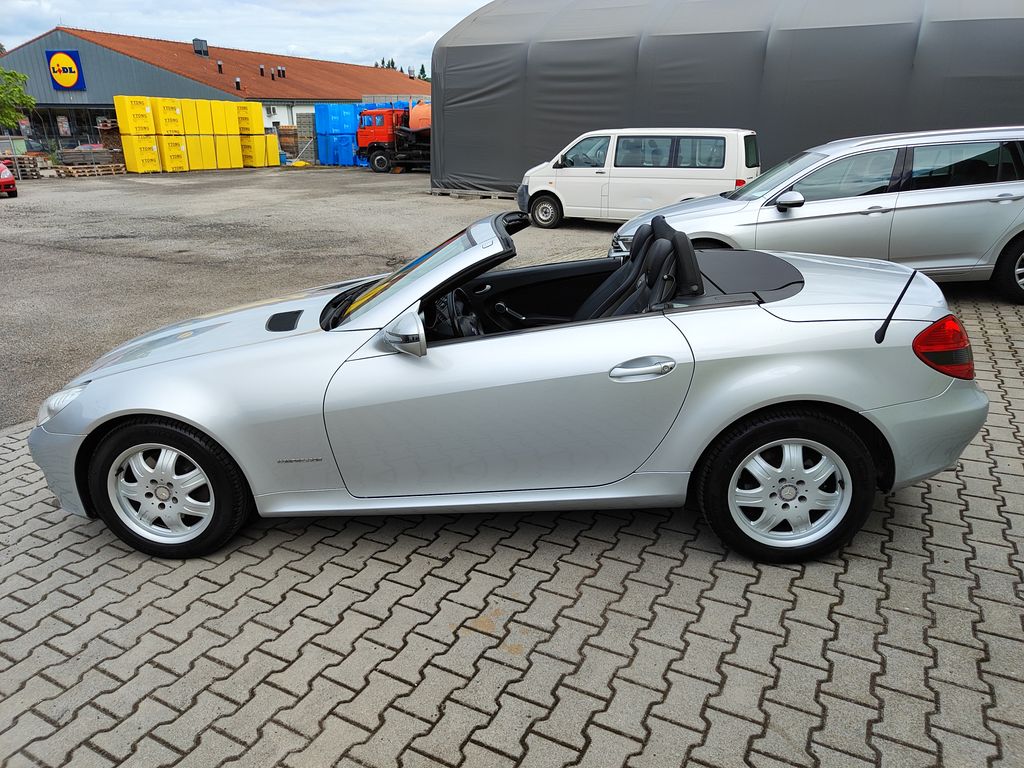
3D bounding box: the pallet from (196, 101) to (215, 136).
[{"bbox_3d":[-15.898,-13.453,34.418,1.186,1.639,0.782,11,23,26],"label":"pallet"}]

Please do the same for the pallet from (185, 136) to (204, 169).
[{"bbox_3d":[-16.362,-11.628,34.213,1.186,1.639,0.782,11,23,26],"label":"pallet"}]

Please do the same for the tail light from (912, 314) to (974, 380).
[{"bbox_3d":[1.563,-0.136,2.478,0.330,0.265,0.290,-1,19,5],"label":"tail light"}]

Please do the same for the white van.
[{"bbox_3d":[2.495,-4.247,14.103,4.890,1.970,1.930,9,22,25],"label":"white van"}]

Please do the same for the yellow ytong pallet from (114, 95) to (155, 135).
[{"bbox_3d":[-17.090,-12.160,30.870,0.780,1.600,1.200,9,22,26],"label":"yellow ytong pallet"}]

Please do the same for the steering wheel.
[{"bbox_3d":[-0.160,-0.245,2.917,0.120,0.375,0.375,-18,16,10],"label":"steering wheel"}]

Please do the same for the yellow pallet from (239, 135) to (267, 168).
[{"bbox_3d":[-14.429,-12.878,37.584,1.186,1.639,0.782,11,23,26],"label":"yellow pallet"}]

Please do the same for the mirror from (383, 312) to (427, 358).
[{"bbox_3d":[-0.372,-0.175,2.357,0.140,0.140,0.190,-1,20,4],"label":"mirror"}]

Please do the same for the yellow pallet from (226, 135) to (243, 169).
[{"bbox_3d":[-15.044,-12.327,36.121,1.150,1.600,0.820,9,22,26],"label":"yellow pallet"}]

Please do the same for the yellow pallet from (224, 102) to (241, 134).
[{"bbox_3d":[-15.044,-13.851,35.573,1.150,1.600,0.820,9,22,26],"label":"yellow pallet"}]

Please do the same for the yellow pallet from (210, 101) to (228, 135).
[{"bbox_3d":[-15.470,-13.729,35.165,1.186,1.639,0.782,11,23,26],"label":"yellow pallet"}]

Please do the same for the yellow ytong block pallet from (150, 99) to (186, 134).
[{"bbox_3d":[-16.150,-12.478,31.754,0.780,1.600,1.200,9,22,26],"label":"yellow ytong block pallet"}]

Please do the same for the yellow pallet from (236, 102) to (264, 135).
[{"bbox_3d":[-14.120,-14.234,36.637,1.150,1.600,0.800,9,22,26],"label":"yellow pallet"}]

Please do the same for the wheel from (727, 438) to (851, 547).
[{"bbox_3d":[1.029,0.375,2.591,0.442,0.442,0.190,-1,19,5],"label":"wheel"}]

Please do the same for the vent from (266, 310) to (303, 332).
[{"bbox_3d":[-0.960,-0.264,2.868,0.160,0.030,0.180,-7,24,7],"label":"vent"}]

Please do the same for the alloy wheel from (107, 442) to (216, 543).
[{"bbox_3d":[-1.385,0.413,2.767,0.450,0.450,0.170,0,20,6],"label":"alloy wheel"}]

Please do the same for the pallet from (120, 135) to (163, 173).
[{"bbox_3d":[-17.090,-10.635,31.418,0.780,1.600,1.200,9,22,26],"label":"pallet"}]

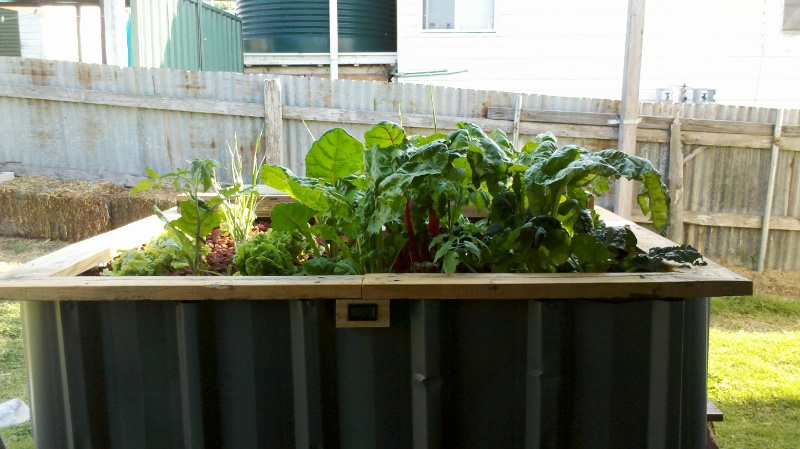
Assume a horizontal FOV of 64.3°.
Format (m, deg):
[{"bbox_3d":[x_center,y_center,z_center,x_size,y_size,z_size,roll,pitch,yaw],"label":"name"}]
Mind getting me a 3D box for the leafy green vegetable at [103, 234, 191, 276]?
[{"bbox_3d":[-0.534,0.064,1.340,0.185,0.095,0.170,-1,7,0],"label":"leafy green vegetable"}]

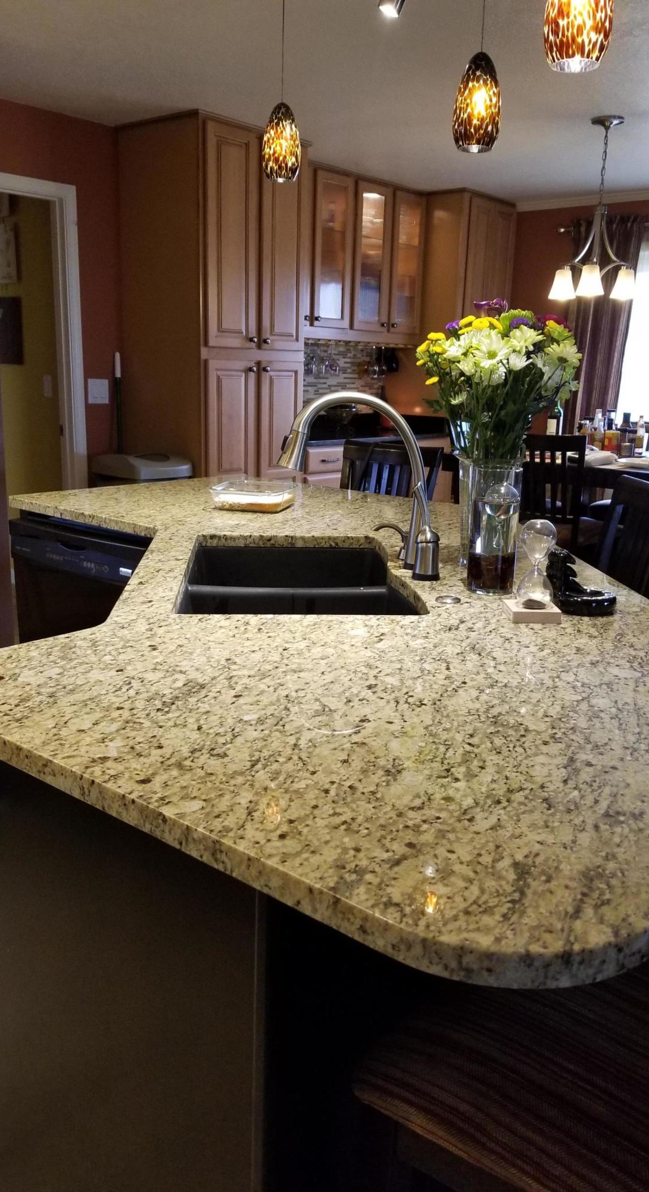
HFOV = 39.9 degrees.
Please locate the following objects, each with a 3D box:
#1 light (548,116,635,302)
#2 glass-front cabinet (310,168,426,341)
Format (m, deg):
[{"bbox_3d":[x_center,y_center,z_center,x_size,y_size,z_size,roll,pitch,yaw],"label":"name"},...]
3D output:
[{"bbox_3d":[1.217,-1.714,3.981,0.390,0.745,0.380,2,15,0],"label":"light"},{"bbox_3d":[0.141,-2.098,5.664,0.320,0.930,1.190,14,20,38],"label":"glass-front cabinet"}]

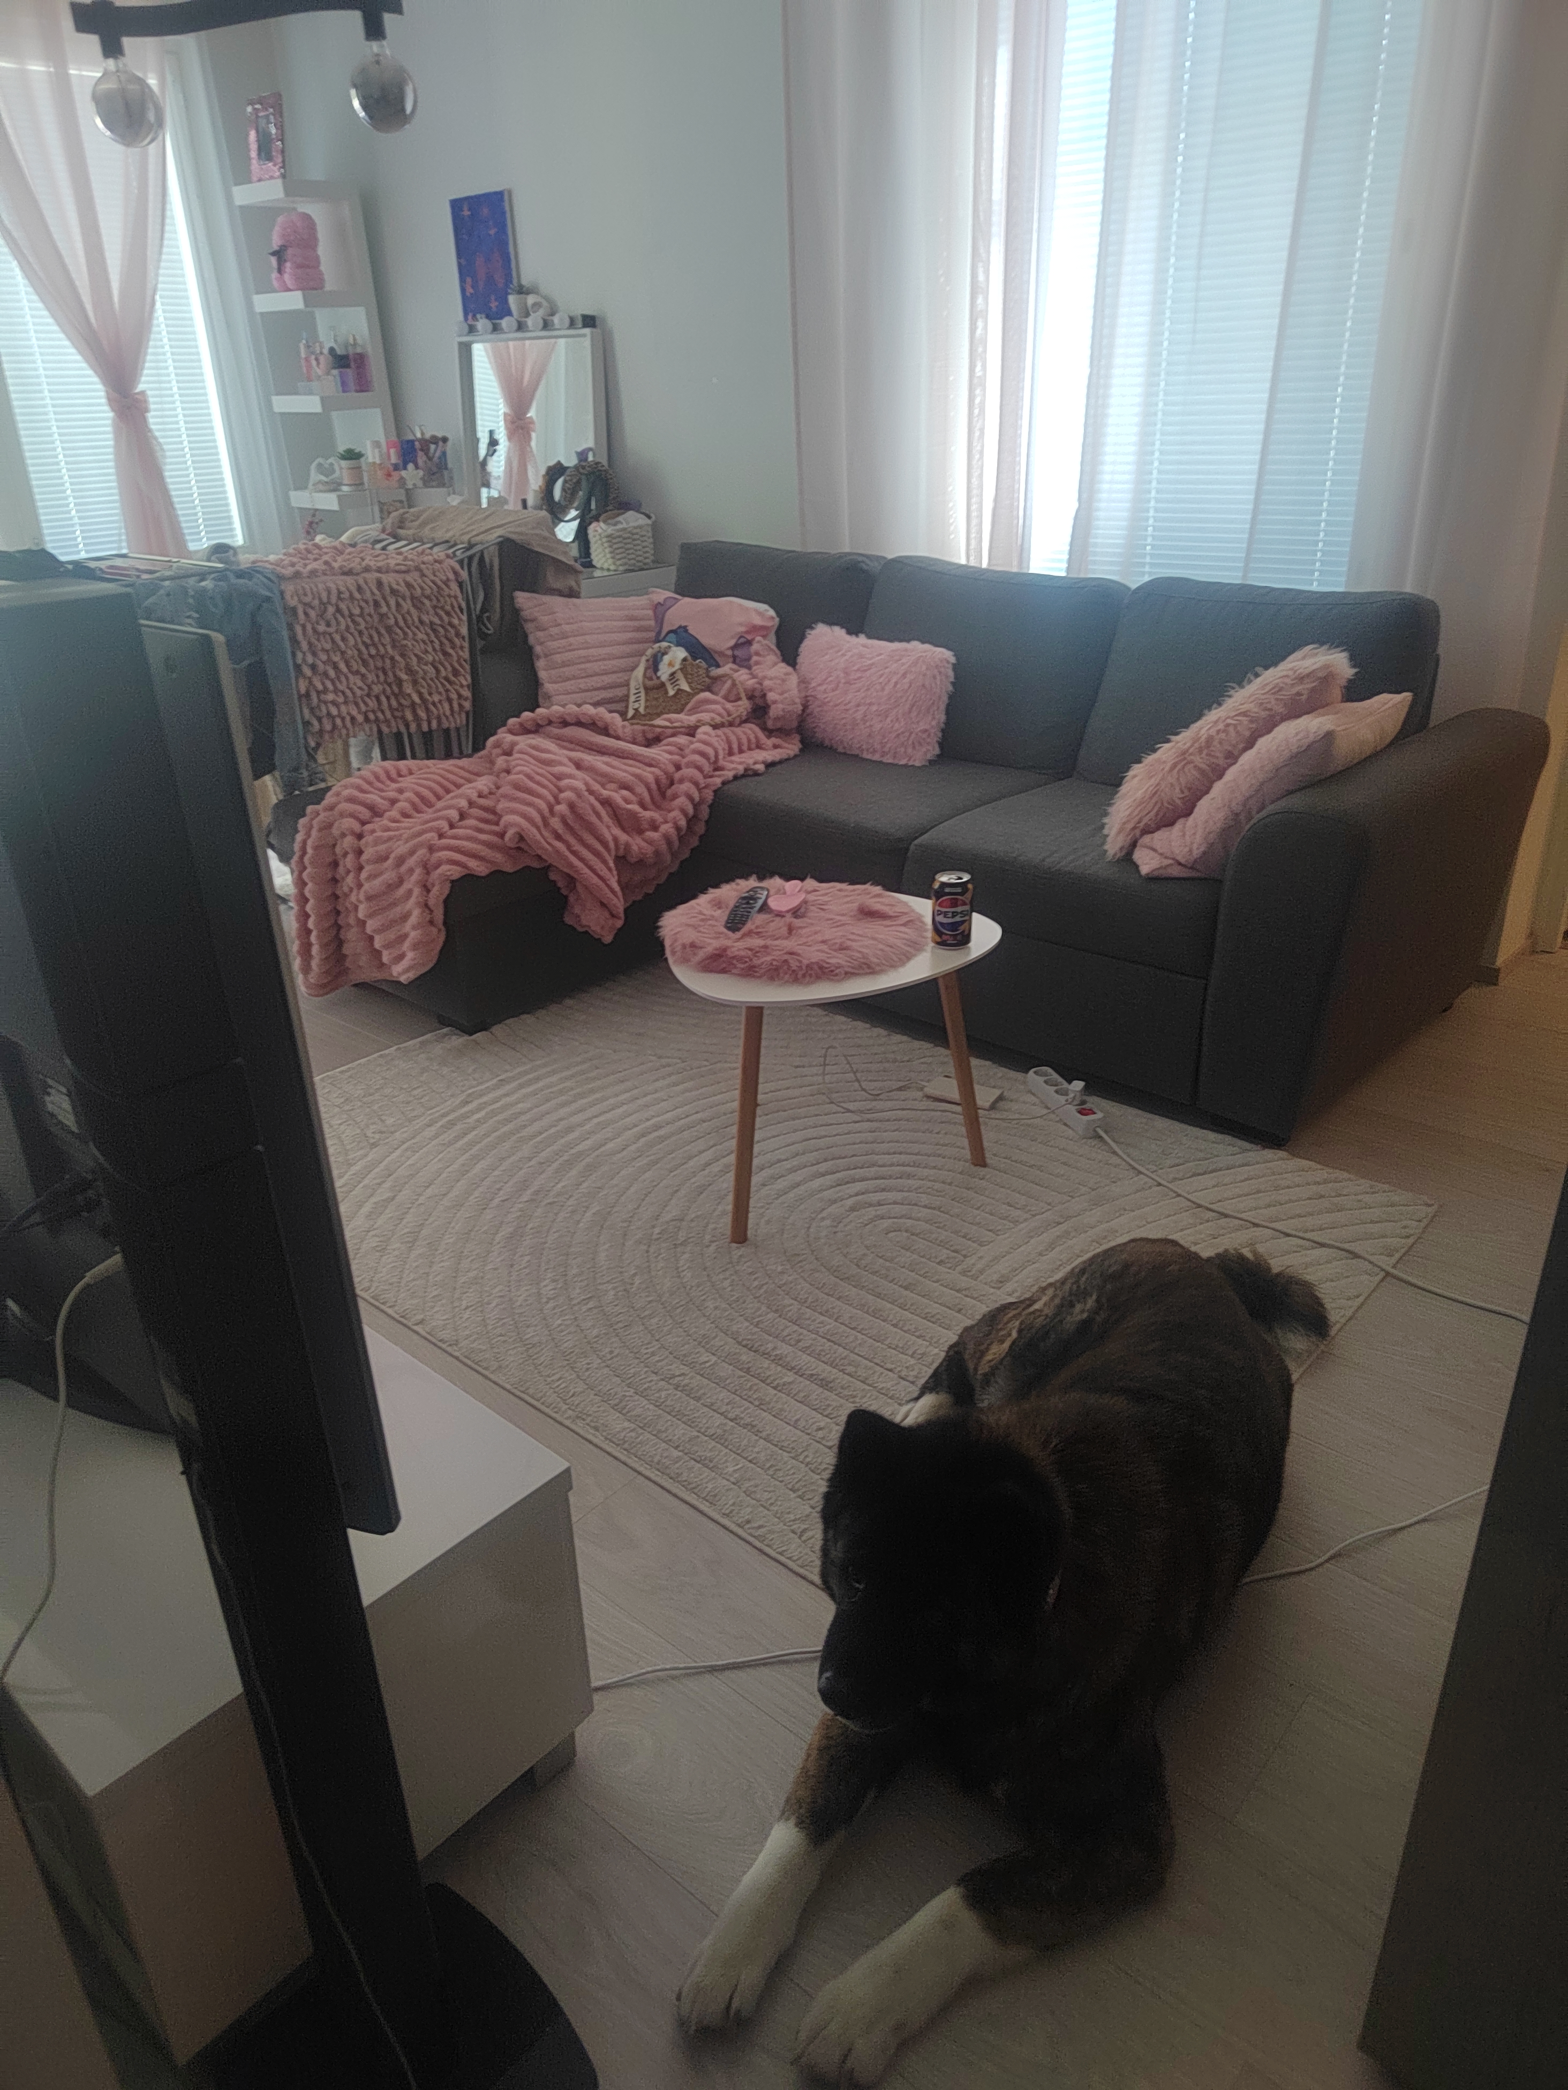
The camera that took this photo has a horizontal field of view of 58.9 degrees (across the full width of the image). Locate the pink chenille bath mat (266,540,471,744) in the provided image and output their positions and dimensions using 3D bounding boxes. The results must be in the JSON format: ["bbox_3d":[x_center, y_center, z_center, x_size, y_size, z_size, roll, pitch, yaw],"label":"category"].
[{"bbox_3d":[-1.197,-1.123,3.838,0.360,0.470,0.550,19,31,37],"label":"pink chenille bath mat"}]

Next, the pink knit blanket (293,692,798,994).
[{"bbox_3d":[-0.540,-0.518,3.376,0.950,0.540,1.150,19,31,37],"label":"pink knit blanket"}]

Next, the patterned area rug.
[{"bbox_3d":[-0.056,0.220,2.406,1.886,0.012,1.282,19,31,37],"label":"patterned area rug"}]

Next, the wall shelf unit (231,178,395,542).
[{"bbox_3d":[-1.573,-1.974,4.994,0.300,1.900,0.280,19,31,37],"label":"wall shelf unit"}]

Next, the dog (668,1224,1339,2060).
[{"bbox_3d":[0.252,0.409,1.414,0.490,0.470,1.070,12,28,27],"label":"dog"}]

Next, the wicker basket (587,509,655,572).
[{"bbox_3d":[-0.508,-1.545,4.264,0.140,0.160,0.200,19,31,37],"label":"wicker basket"}]

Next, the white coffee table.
[{"bbox_3d":[0.061,0.018,2.340,0.518,0.406,0.558,19,31,37],"label":"white coffee table"}]

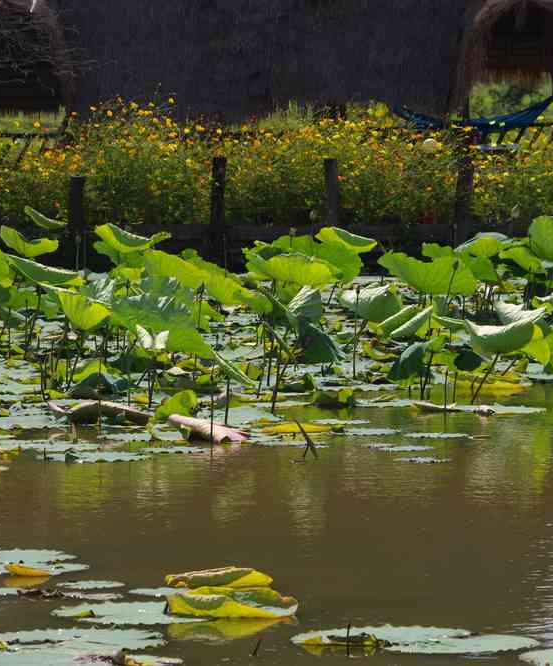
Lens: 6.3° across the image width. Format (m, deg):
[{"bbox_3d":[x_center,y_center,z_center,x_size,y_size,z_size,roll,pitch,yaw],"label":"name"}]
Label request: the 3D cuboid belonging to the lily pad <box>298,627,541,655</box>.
[{"bbox_3d":[0.399,0.863,14.340,0.689,0.045,0.550,0,3,0],"label":"lily pad"}]

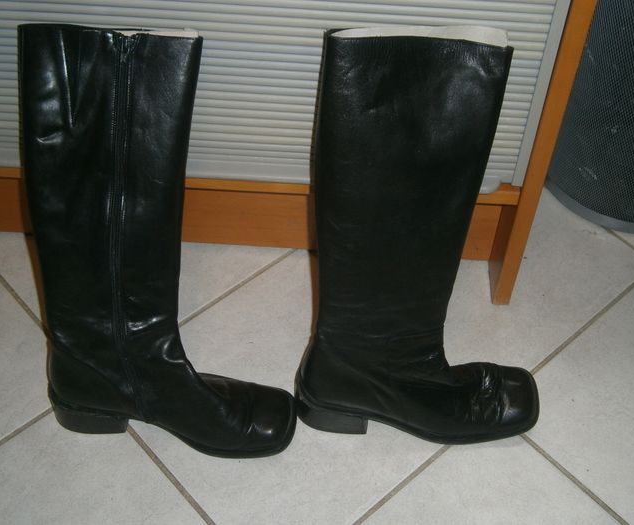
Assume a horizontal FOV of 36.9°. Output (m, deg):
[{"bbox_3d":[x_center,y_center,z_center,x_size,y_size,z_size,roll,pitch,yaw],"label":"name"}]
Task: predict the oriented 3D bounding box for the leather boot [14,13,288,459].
[{"bbox_3d":[-0.152,-0.010,0.980,0.280,0.452,0.116,6,36,4],"label":"leather boot"}]

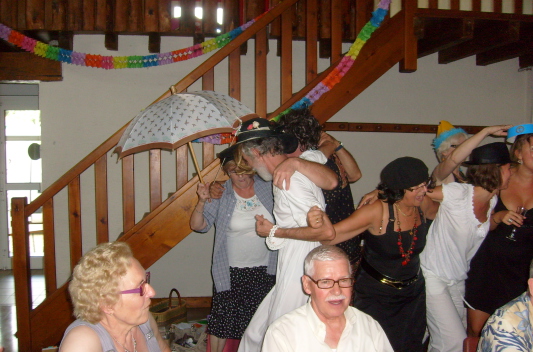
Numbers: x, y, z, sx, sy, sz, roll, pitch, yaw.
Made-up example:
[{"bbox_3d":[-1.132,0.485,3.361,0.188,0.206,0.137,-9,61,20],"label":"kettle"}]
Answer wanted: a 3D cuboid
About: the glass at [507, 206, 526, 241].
[{"bbox_3d":[1.373,0.262,2.950,0.058,0.180,0.058,21,8,25],"label":"glass"}]

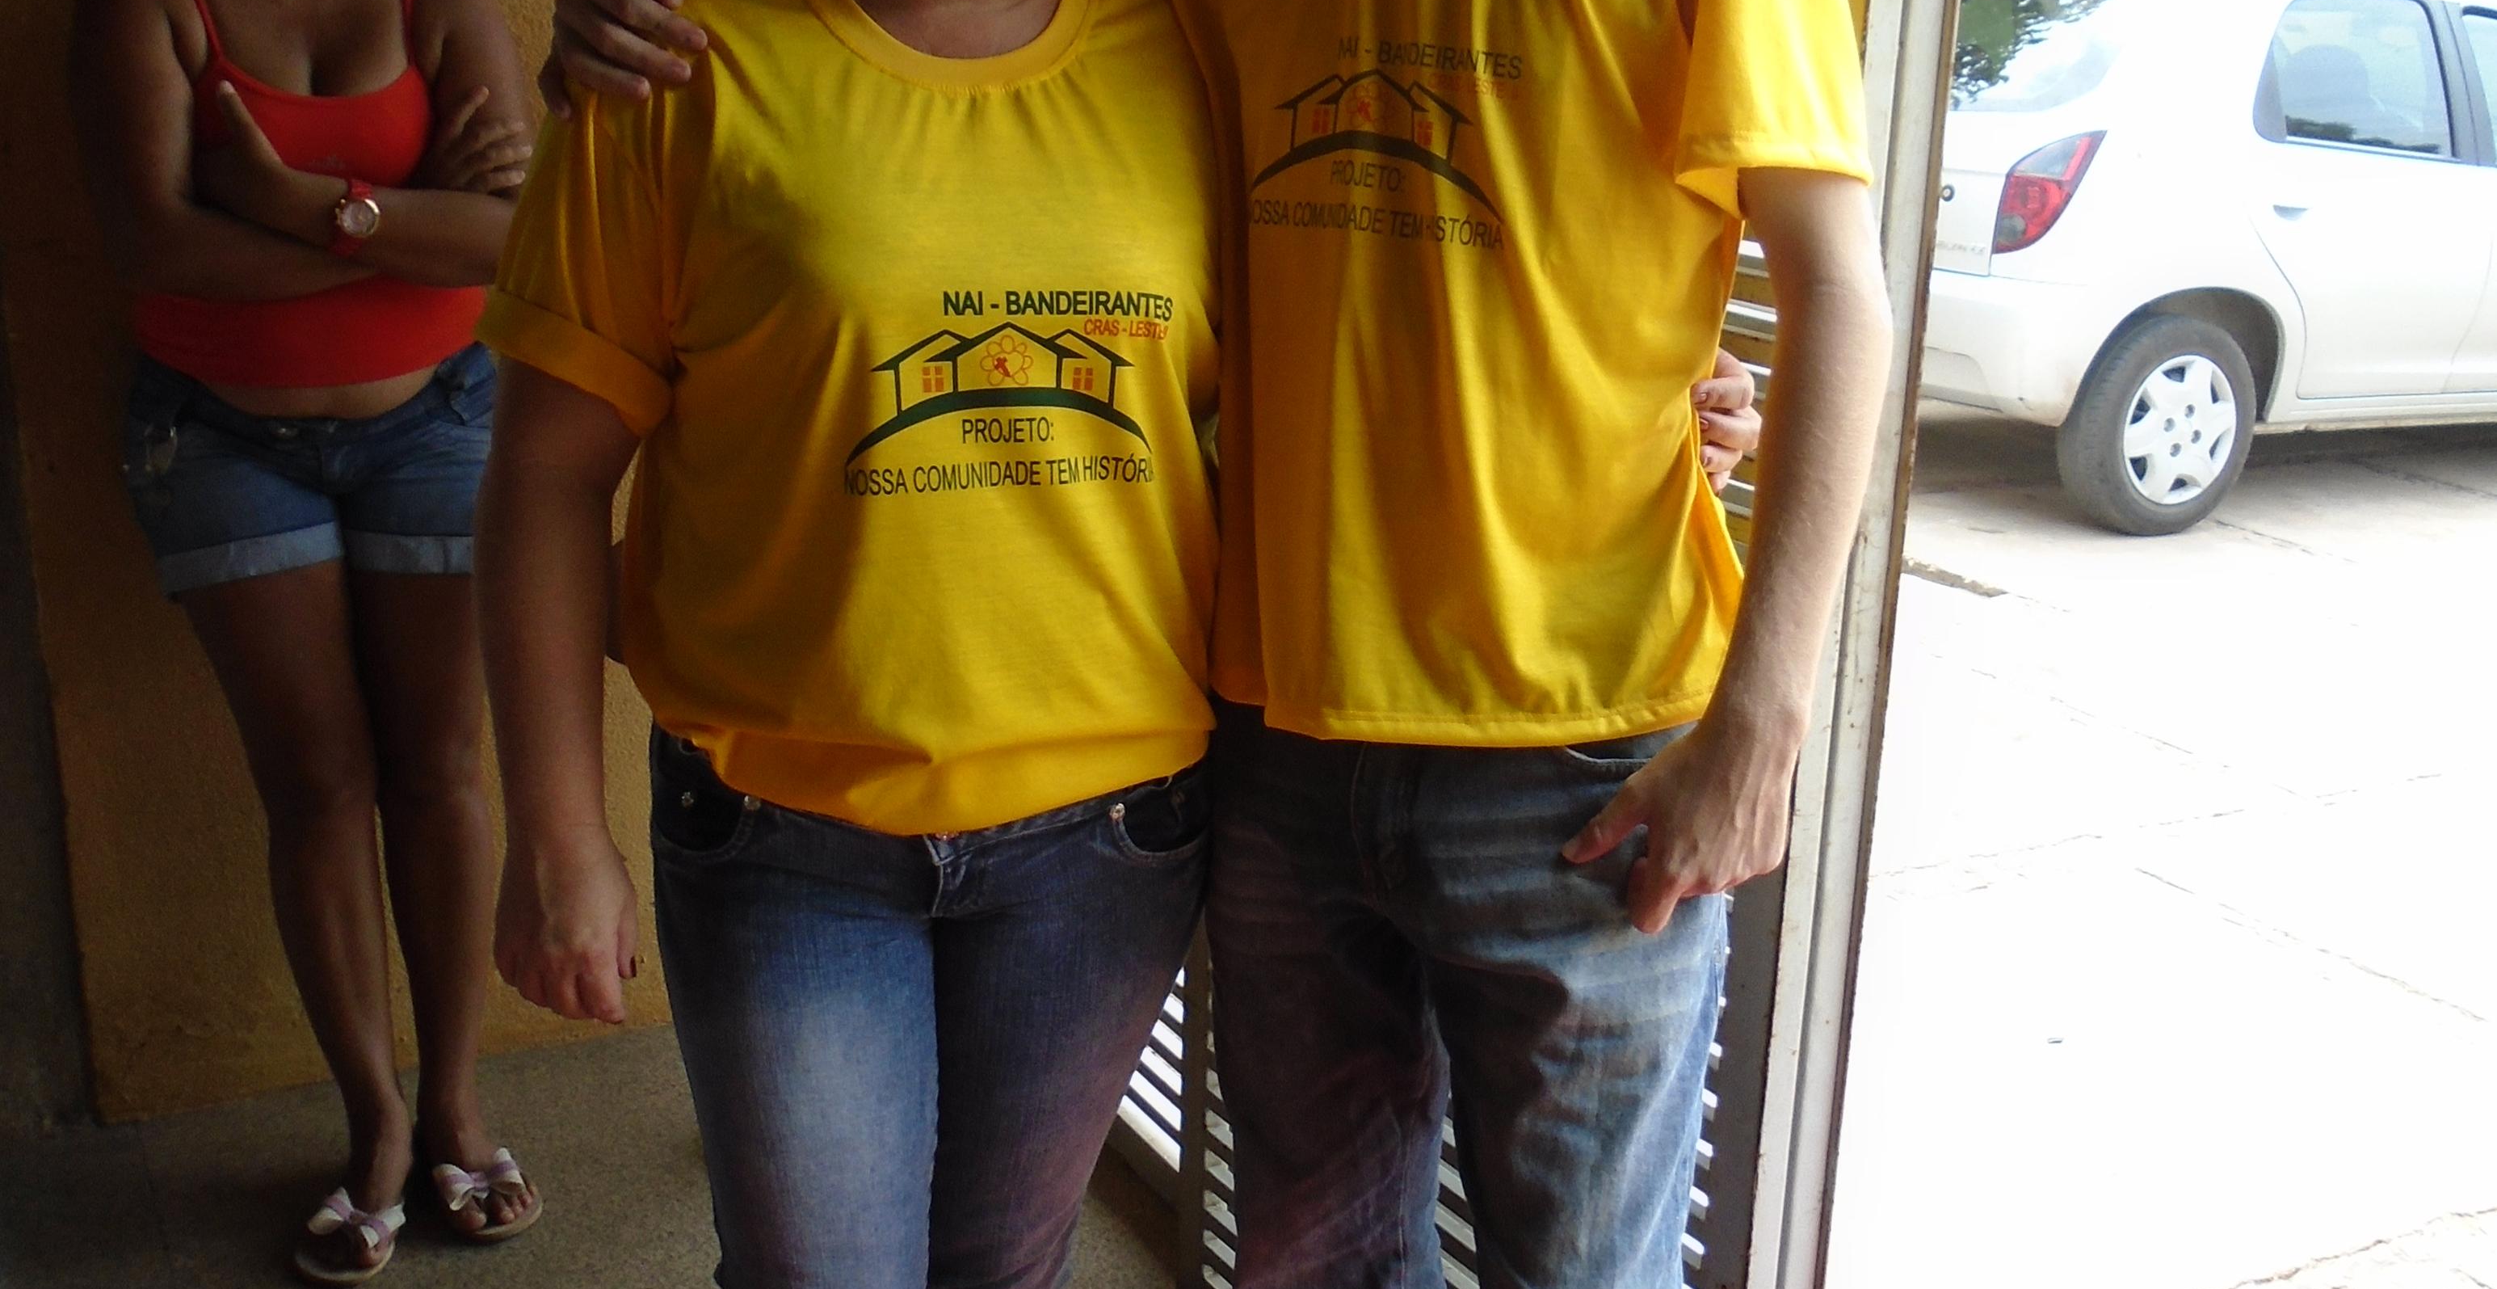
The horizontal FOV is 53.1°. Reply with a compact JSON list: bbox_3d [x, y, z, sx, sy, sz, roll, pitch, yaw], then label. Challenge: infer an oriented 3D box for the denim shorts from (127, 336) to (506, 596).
[{"bbox_3d":[-0.950,-0.186,2.573,0.390,0.250,0.270,-5,18,-20],"label":"denim shorts"}]

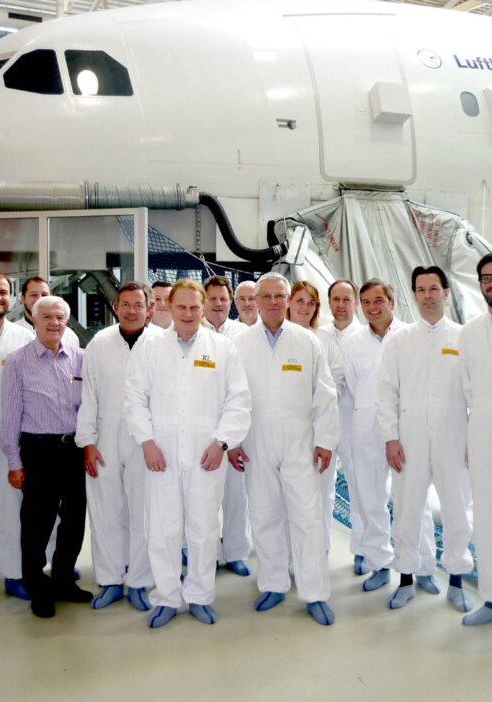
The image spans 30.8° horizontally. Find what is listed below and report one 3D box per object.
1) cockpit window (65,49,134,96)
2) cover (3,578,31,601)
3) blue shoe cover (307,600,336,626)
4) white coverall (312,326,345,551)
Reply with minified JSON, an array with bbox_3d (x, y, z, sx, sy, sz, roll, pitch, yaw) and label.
[{"bbox_3d":[-1.527,-2.892,9.300,0.700,0.580,0.060,0,-21,-2],"label":"cockpit window"},{"bbox_3d":[-1.231,1.298,4.941,0.108,0.115,0.285,-1,3,-30],"label":"cover"},{"bbox_3d":[0.386,1.343,4.682,0.110,0.105,0.280,-1,3,-20],"label":"blue shoe cover"},{"bbox_3d":[0.401,0.550,5.325,0.480,1.410,0.320,0,2,6],"label":"white coverall"}]

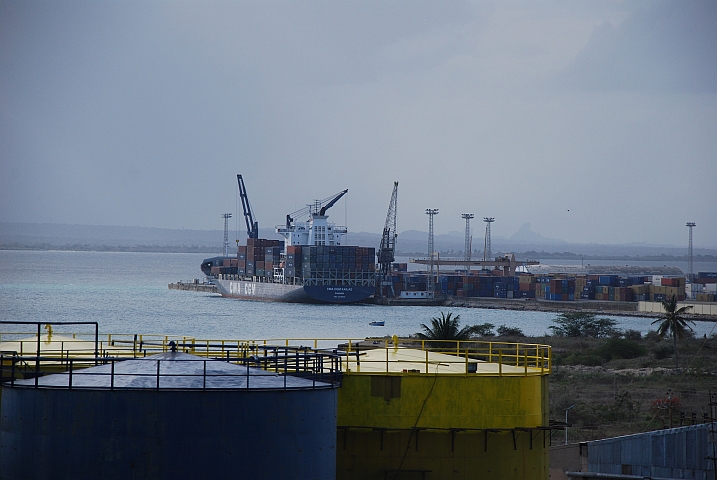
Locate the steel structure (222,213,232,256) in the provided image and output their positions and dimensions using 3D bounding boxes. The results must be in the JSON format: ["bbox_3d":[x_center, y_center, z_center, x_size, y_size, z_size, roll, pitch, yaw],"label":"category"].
[{"bbox_3d":[-62.215,4.069,1585.000,4.900,33.000,4.700,1,0,-14],"label":"steel structure"}]

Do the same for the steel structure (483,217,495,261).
[{"bbox_3d":[60.415,6.318,1545.000,4.900,33.000,4.700,1,0,-14],"label":"steel structure"}]

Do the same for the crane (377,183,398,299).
[{"bbox_3d":[10.838,-0.112,1252.000,6.500,42.700,10.500,1,0,16],"label":"crane"}]

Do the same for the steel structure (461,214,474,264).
[{"bbox_3d":[45.211,5.796,1387.000,4.900,33.000,4.700,1,0,-14],"label":"steel structure"}]

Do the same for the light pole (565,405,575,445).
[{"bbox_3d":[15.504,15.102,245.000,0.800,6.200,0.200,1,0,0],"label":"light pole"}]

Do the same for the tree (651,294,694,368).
[{"bbox_3d":[50.613,14.749,540.000,7.400,11.900,7.200,1,0,0],"label":"tree"}]

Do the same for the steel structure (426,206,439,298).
[{"bbox_3d":[27.087,4.915,1238.000,4.900,33.000,4.700,1,0,-14],"label":"steel structure"}]

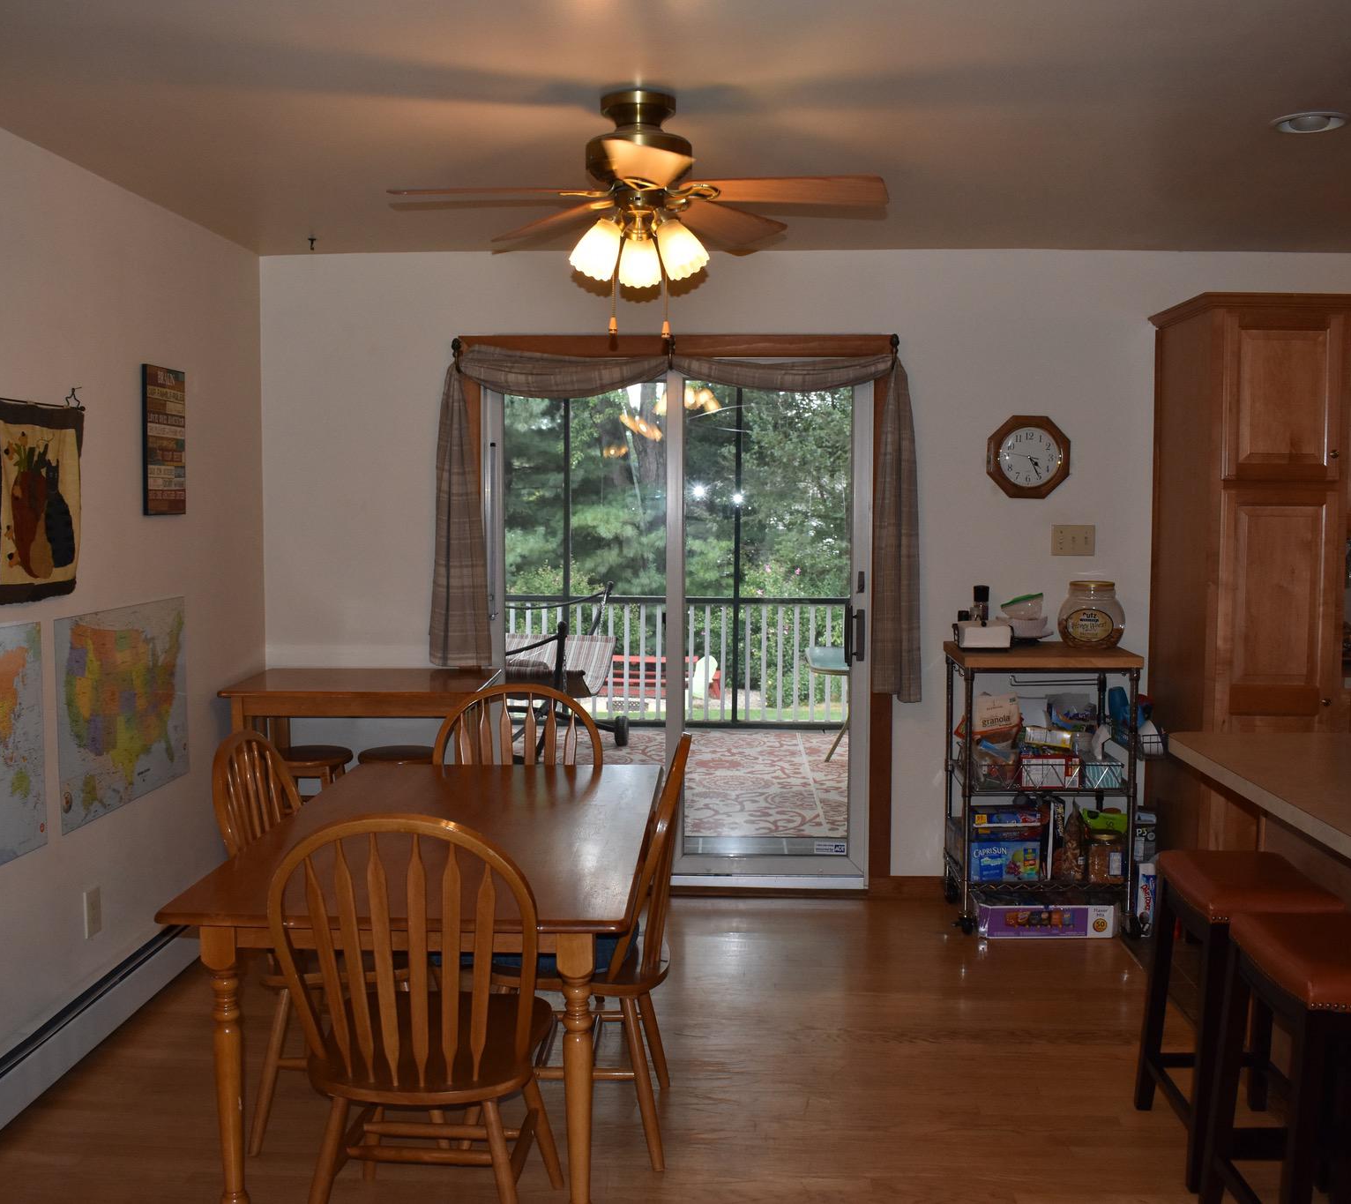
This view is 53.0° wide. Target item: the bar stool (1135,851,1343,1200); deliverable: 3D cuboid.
[{"bbox_3d":[1.309,0.963,3.172,0.335,0.655,0.460,0,5,2],"label":"bar stool"}]

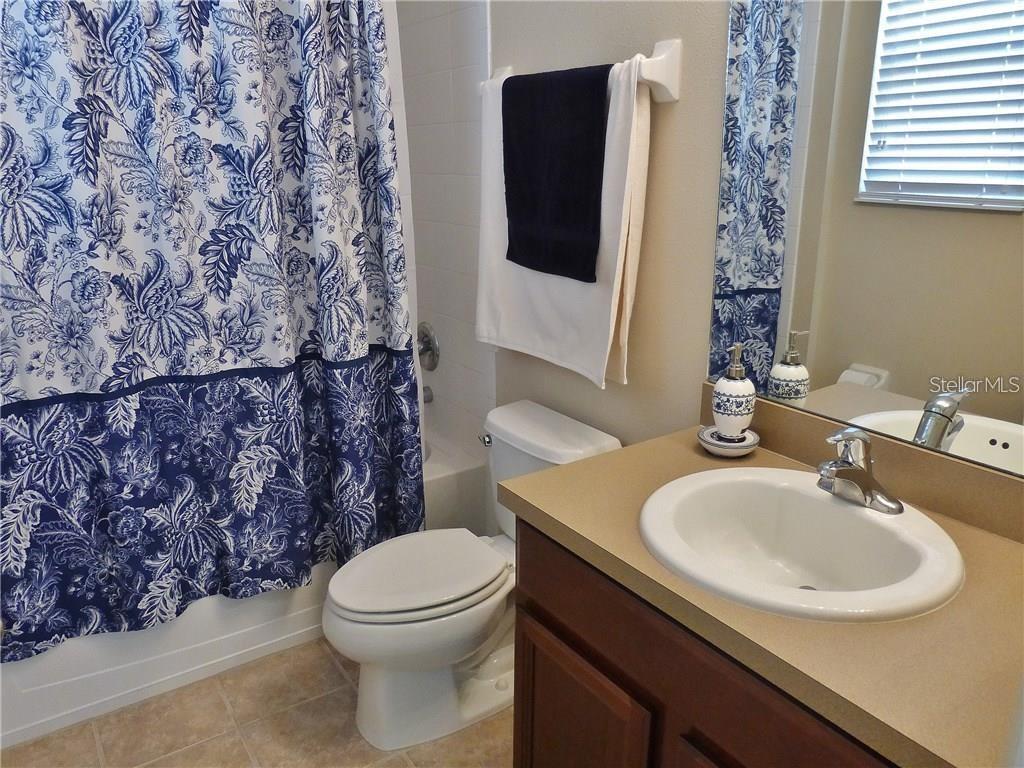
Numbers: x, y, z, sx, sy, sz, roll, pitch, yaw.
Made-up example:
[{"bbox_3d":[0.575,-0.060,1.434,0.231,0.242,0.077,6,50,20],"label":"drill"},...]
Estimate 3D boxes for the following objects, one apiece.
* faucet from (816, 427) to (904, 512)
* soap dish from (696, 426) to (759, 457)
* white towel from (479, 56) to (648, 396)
[{"bbox_3d":[0.546,0.135,1.209,0.157,0.137,0.156,-11,19,-32],"label":"faucet"},{"bbox_3d":[0.436,0.118,1.505,0.133,0.030,0.125,0,16,0],"label":"soap dish"},{"bbox_3d":[0.090,-0.409,1.873,0.110,0.727,0.618,-11,19,-32],"label":"white towel"}]

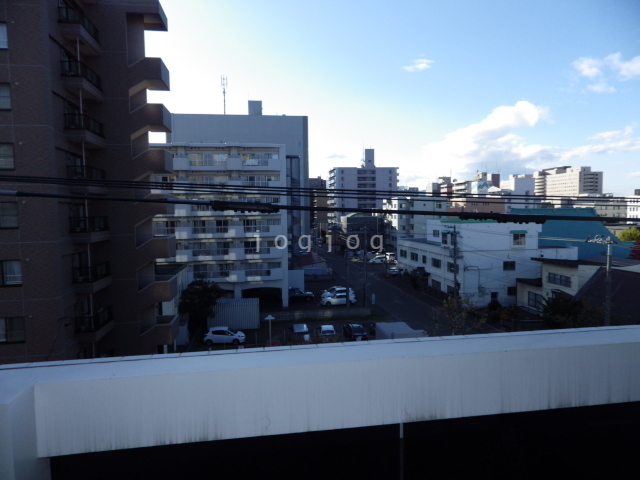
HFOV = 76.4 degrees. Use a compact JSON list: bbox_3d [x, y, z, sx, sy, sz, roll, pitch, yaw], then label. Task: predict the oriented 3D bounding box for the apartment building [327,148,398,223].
[{"bbox_3d":[18.723,-19.573,181.089,28.545,39.000,16.000,-2,4,-9],"label":"apartment building"}]

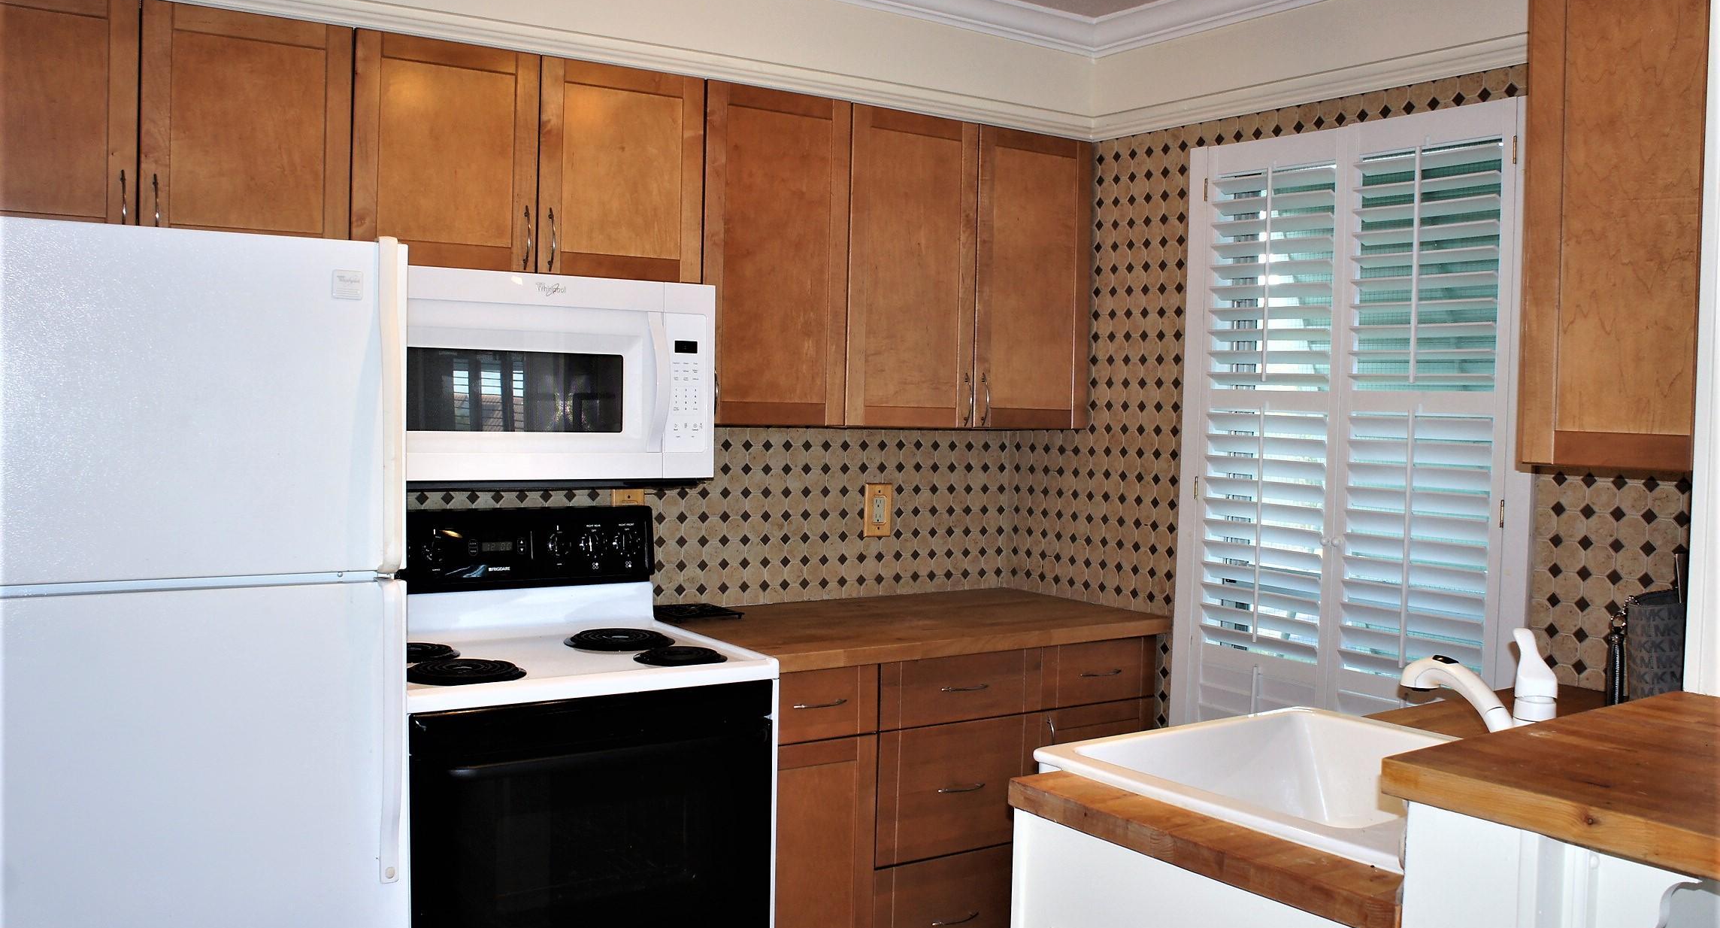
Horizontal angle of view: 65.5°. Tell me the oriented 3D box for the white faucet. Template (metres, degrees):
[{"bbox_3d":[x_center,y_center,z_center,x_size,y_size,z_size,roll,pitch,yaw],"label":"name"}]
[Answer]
[{"bbox_3d":[0.777,0.319,1.690,0.060,0.242,0.215,0,2,-34],"label":"white faucet"}]

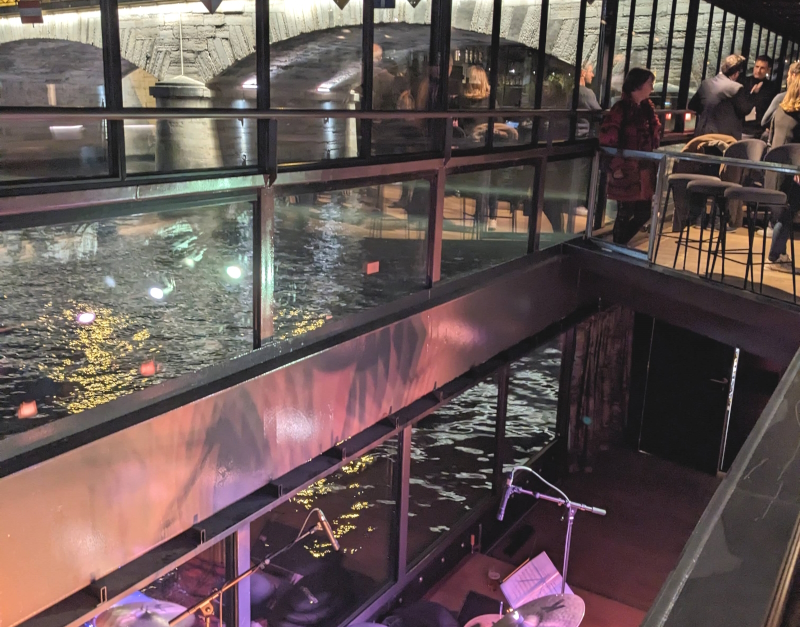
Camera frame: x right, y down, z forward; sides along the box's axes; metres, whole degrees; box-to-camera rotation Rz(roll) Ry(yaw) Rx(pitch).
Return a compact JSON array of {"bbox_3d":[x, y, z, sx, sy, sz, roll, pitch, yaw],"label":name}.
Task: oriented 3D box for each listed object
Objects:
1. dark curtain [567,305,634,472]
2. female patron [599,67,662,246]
[{"bbox_3d":[2.228,0.727,9.020,0.260,1.760,1.120,11,17,30],"label":"dark curtain"},{"bbox_3d":[2.140,-1.427,7.740,0.520,1.670,0.390,-1,15,-12],"label":"female patron"}]

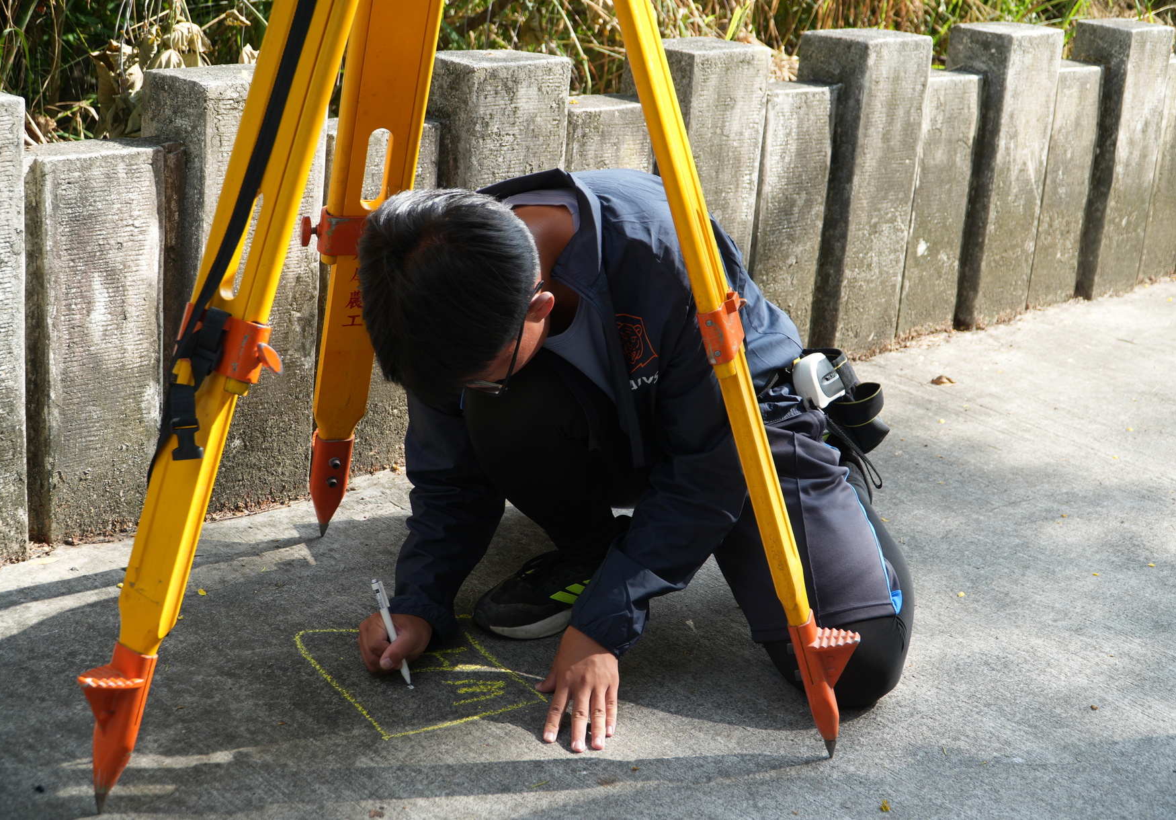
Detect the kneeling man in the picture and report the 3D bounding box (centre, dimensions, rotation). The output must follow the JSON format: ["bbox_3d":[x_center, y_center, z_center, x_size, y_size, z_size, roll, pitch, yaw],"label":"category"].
[{"bbox_3d":[0.054,0.026,1.992,0.530,0.630,0.820,19,25,38],"label":"kneeling man"}]

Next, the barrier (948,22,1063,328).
[{"bbox_3d":[0.912,-0.534,3.719,0.203,0.648,0.155,-14,25,-41],"label":"barrier"}]

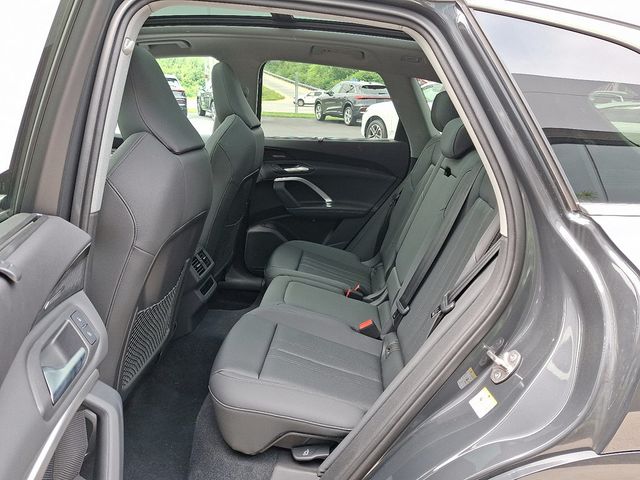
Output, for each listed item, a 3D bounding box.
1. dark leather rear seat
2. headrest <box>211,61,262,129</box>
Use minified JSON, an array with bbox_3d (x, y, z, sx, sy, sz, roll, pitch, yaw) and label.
[{"bbox_3d":[0.135,-0.043,1.559,0.803,0.819,1.329,1,18,3],"label":"dark leather rear seat"},{"bbox_3d":[-0.322,-0.568,1.812,0.170,0.254,0.278,1,18,3],"label":"headrest"}]

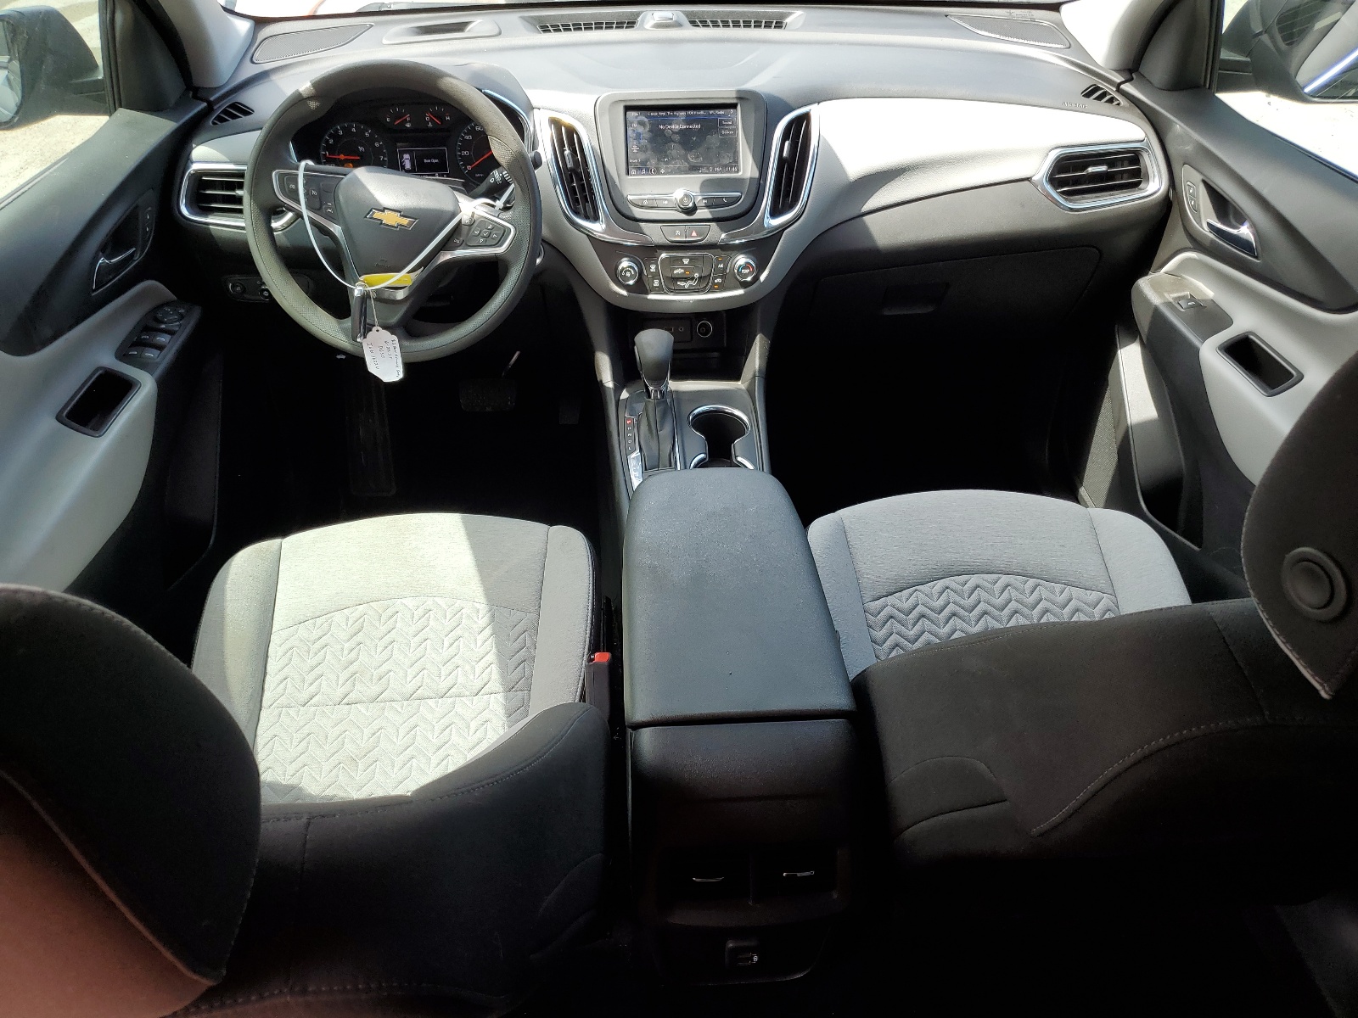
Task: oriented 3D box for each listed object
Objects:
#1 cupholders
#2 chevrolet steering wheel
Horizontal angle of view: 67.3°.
[{"bbox_3d":[0.058,-0.054,1.326,0.083,0.075,0.168,-2,41,-3],"label":"cupholders"},{"bbox_3d":[-0.363,-0.377,1.317,0.375,0.375,0.100,9,7,-3],"label":"chevrolet steering wheel"}]

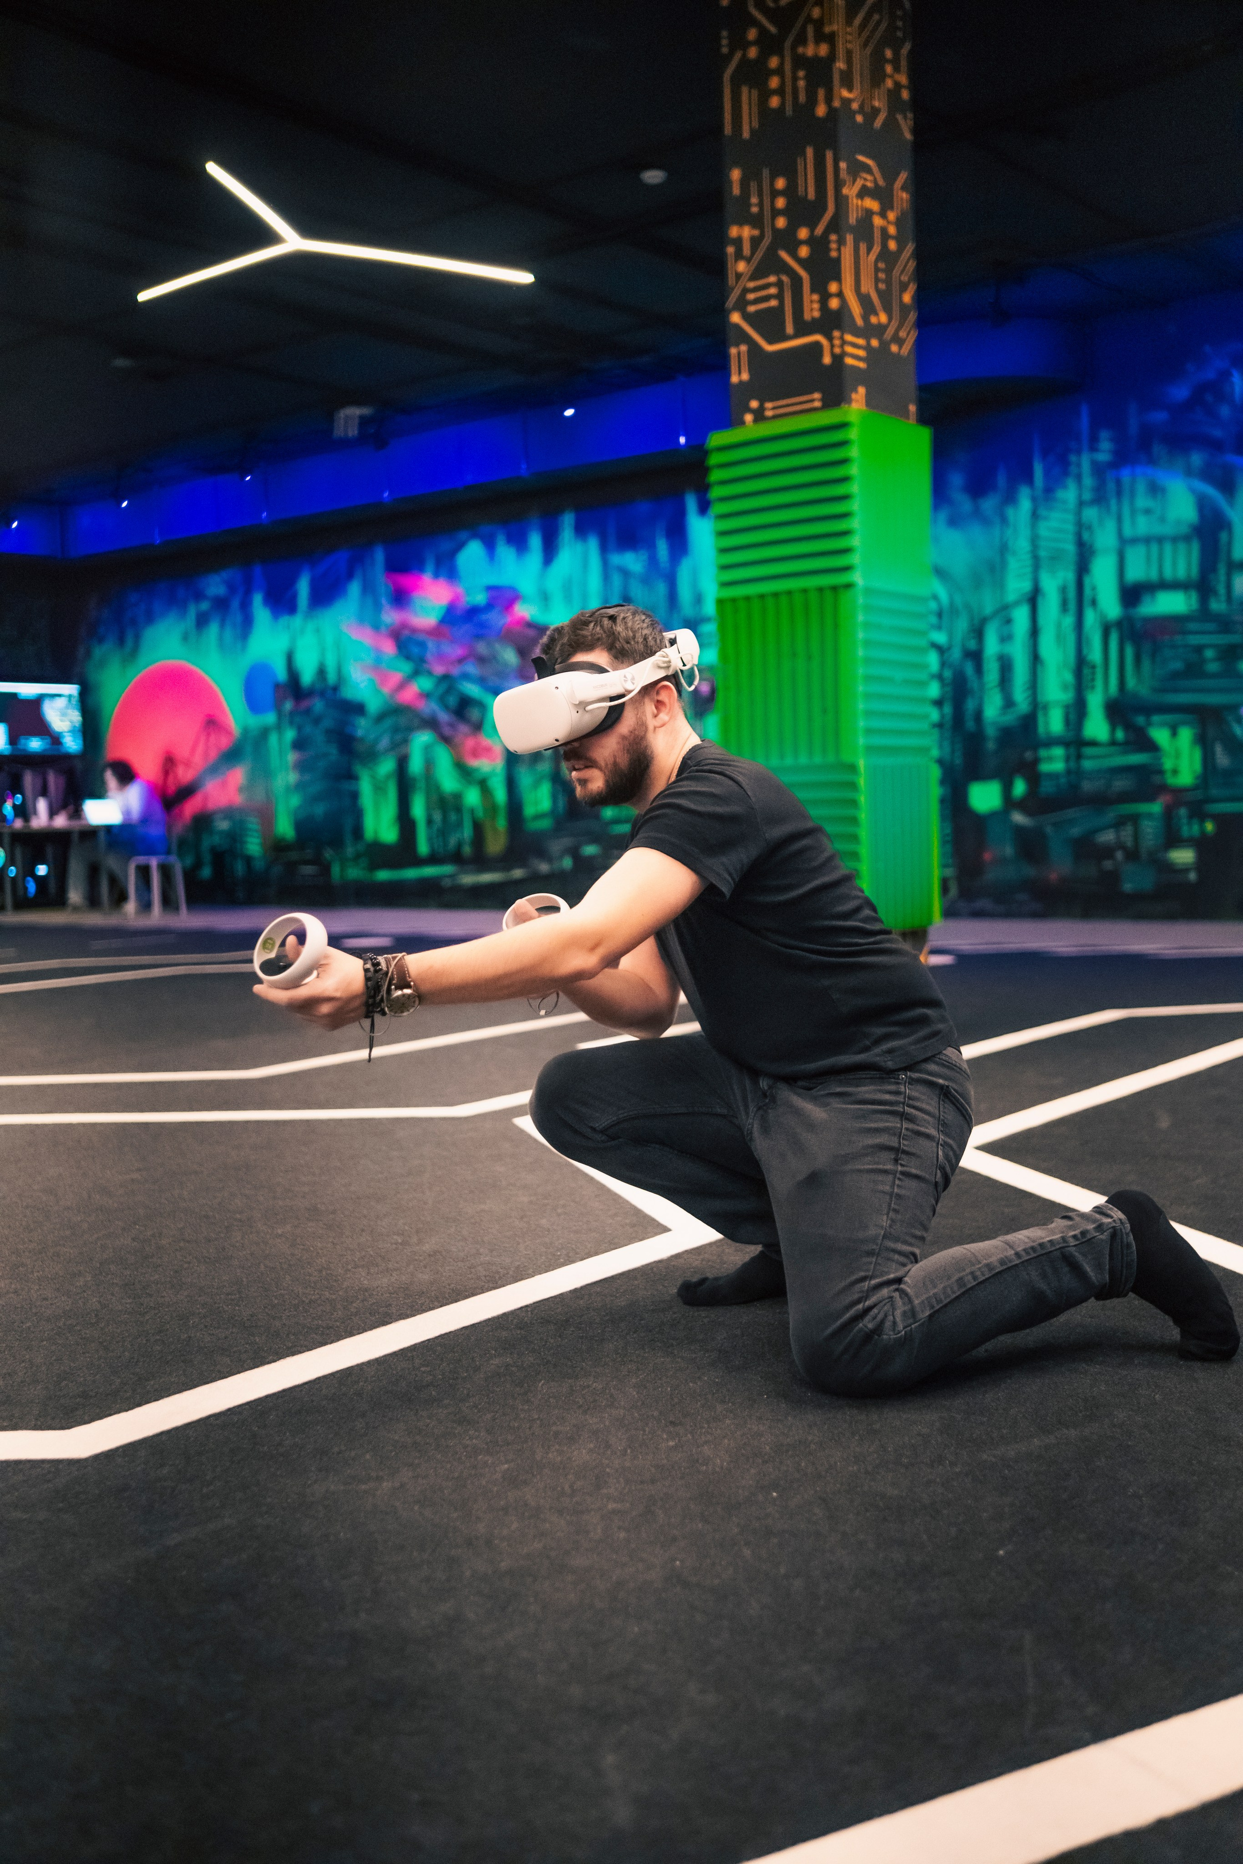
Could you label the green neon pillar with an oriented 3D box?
[{"bbox_3d":[0.661,-0.799,5.771,0.517,1.560,0.478,1,4,38],"label":"green neon pillar"}]

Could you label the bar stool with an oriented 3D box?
[{"bbox_3d":[-3.800,-0.362,14.800,0.380,0.500,0.380,2,5,44],"label":"bar stool"}]

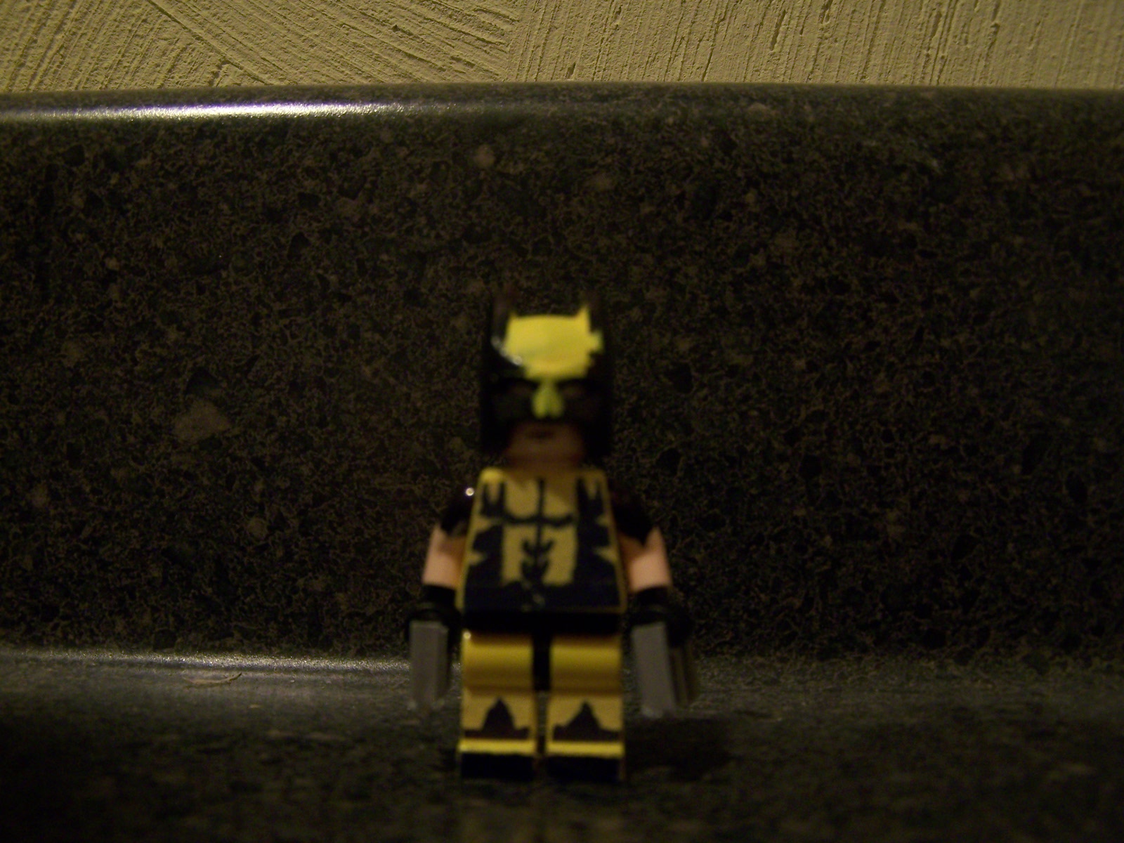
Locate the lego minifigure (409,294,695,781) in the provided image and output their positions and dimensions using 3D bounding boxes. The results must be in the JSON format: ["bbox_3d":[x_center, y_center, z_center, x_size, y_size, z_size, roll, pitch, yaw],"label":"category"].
[{"bbox_3d":[-0.001,0.011,0.120,0.026,0.046,0.015,1,7,2],"label":"lego minifigure"}]

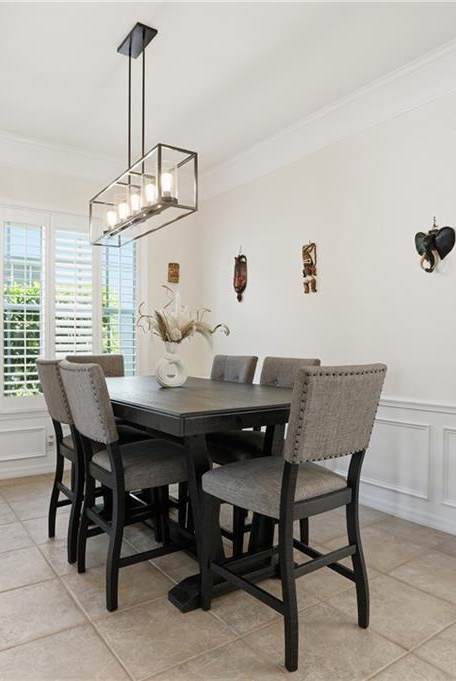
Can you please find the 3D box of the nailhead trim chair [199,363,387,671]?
[{"bbox_3d":[0.267,0.645,1.936,0.510,1.075,0.610,1,-1,-35],"label":"nailhead trim chair"}]

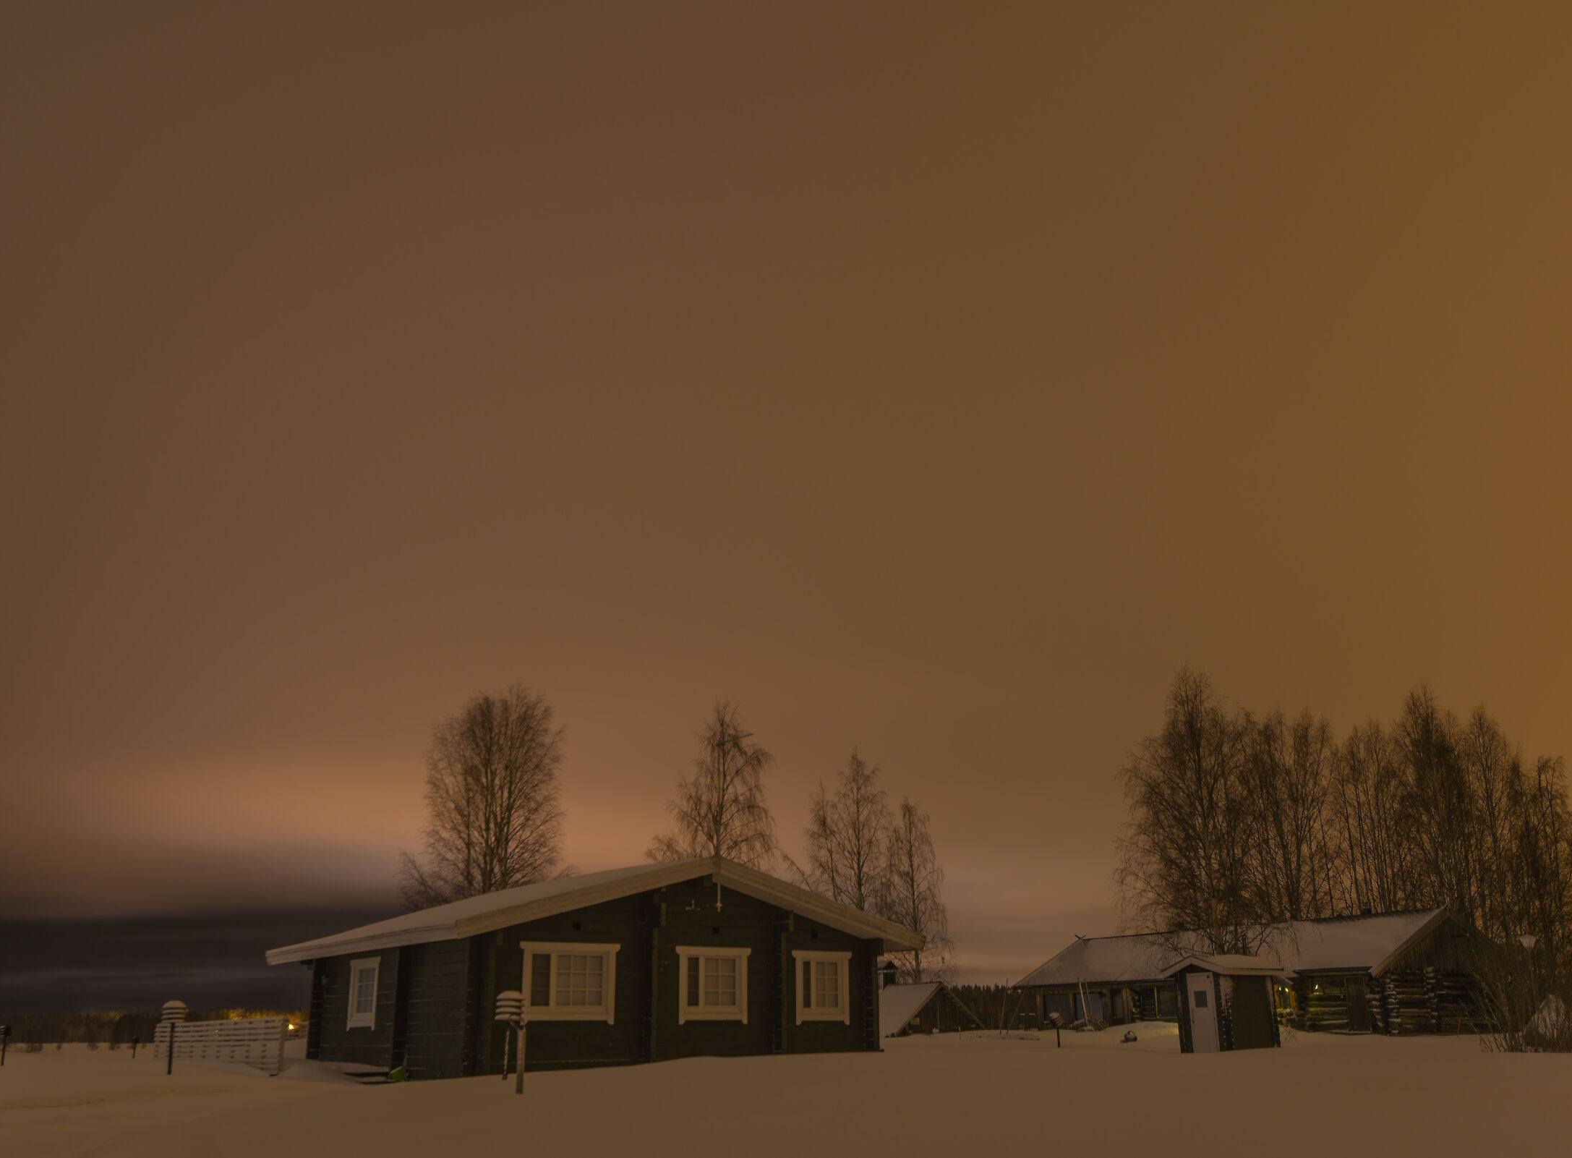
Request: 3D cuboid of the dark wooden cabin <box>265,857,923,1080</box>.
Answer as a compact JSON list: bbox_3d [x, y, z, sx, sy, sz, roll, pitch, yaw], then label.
[{"bbox_3d":[-3.949,7.803,28.686,9.733,3.696,9.318,12,-22,-35],"label":"dark wooden cabin"}]

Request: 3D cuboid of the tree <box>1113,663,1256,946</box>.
[{"bbox_3d":[13.748,8.858,47.605,5.000,12.214,5.000,-5,-18,15],"label":"tree"}]

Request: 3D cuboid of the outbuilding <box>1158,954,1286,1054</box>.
[{"bbox_3d":[10.747,10.536,35.768,2.200,2.320,2.250,10,-20,-30],"label":"outbuilding"}]

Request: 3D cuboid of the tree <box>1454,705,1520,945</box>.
[{"bbox_3d":[34.201,13.352,68.102,3.900,15.070,3.900,-9,-19,25],"label":"tree"}]

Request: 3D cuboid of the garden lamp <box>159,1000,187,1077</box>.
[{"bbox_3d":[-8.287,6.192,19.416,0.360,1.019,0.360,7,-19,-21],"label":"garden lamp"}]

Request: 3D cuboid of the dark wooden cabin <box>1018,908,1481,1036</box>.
[{"bbox_3d":[20.586,17.783,64.159,10.176,4.767,20.659,10,-20,-29],"label":"dark wooden cabin"}]

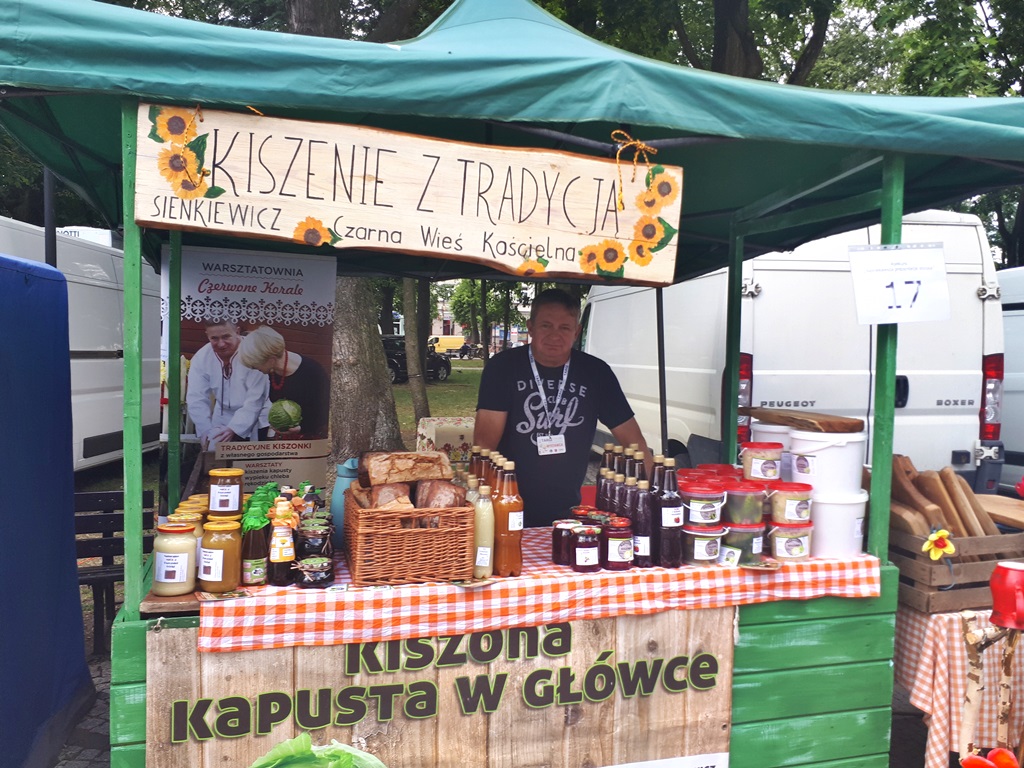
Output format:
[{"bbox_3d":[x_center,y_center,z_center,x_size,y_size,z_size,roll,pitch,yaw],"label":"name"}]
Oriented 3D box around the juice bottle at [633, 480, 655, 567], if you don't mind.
[{"bbox_3d":[0.353,0.371,2.129,0.058,0.224,0.058,1,2,10],"label":"juice bottle"}]

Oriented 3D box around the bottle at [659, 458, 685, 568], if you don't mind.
[{"bbox_3d":[0.422,0.340,2.125,0.073,0.284,0.073,0,2,-1],"label":"bottle"}]

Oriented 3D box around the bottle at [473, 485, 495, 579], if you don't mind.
[{"bbox_3d":[-0.076,0.405,2.189,0.054,0.246,0.054,0,3,-2],"label":"bottle"}]

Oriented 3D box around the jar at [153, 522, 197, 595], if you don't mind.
[{"bbox_3d":[-0.848,0.440,2.000,0.102,0.165,0.102,-1,3,-23],"label":"jar"}]

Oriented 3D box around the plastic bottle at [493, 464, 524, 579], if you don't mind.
[{"bbox_3d":[-0.007,0.355,2.108,0.077,0.292,0.077,1,3,0],"label":"plastic bottle"}]

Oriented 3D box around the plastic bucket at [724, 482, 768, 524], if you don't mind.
[{"bbox_3d":[0.660,0.342,2.277,0.123,0.112,0.123,1,3,0],"label":"plastic bucket"}]

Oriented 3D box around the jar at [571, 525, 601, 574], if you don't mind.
[{"bbox_3d":[0.213,0.468,2.274,0.079,0.116,0.079,1,3,6],"label":"jar"}]

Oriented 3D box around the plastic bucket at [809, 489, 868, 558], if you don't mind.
[{"bbox_3d":[0.957,0.411,2.410,0.225,0.187,0.225,1,3,0],"label":"plastic bucket"}]

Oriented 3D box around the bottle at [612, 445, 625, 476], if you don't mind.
[{"bbox_3d":[0.339,0.357,2.575,0.074,0.308,0.074,1,3,8],"label":"bottle"}]

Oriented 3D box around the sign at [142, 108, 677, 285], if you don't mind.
[{"bbox_3d":[-0.195,-0.423,1.860,1.253,0.292,0.030,3,1,-14],"label":"sign"}]

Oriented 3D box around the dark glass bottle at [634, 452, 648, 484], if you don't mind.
[{"bbox_3d":[0.362,0.335,2.260,0.073,0.284,0.073,1,2,9],"label":"dark glass bottle"}]

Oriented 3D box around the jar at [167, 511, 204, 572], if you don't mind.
[{"bbox_3d":[-0.833,0.414,2.035,0.102,0.152,0.102,-1,2,-22],"label":"jar"}]

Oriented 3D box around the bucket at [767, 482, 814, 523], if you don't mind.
[{"bbox_3d":[0.846,0.357,2.409,0.128,0.117,0.128,2,3,20],"label":"bucket"}]

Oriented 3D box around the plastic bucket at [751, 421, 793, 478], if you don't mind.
[{"bbox_3d":[0.929,0.224,2.715,0.228,0.195,0.228,1,3,19],"label":"plastic bucket"}]

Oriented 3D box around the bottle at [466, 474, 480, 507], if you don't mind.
[{"bbox_3d":[-0.104,0.371,2.160,0.056,0.225,0.056,0,2,-3],"label":"bottle"}]

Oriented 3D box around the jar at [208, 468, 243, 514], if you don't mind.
[{"bbox_3d":[-0.737,0.278,2.057,0.087,0.110,0.087,0,3,-15],"label":"jar"}]

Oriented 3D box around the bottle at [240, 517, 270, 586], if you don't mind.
[{"bbox_3d":[-0.681,0.430,2.115,0.066,0.194,0.066,-1,3,-18],"label":"bottle"}]

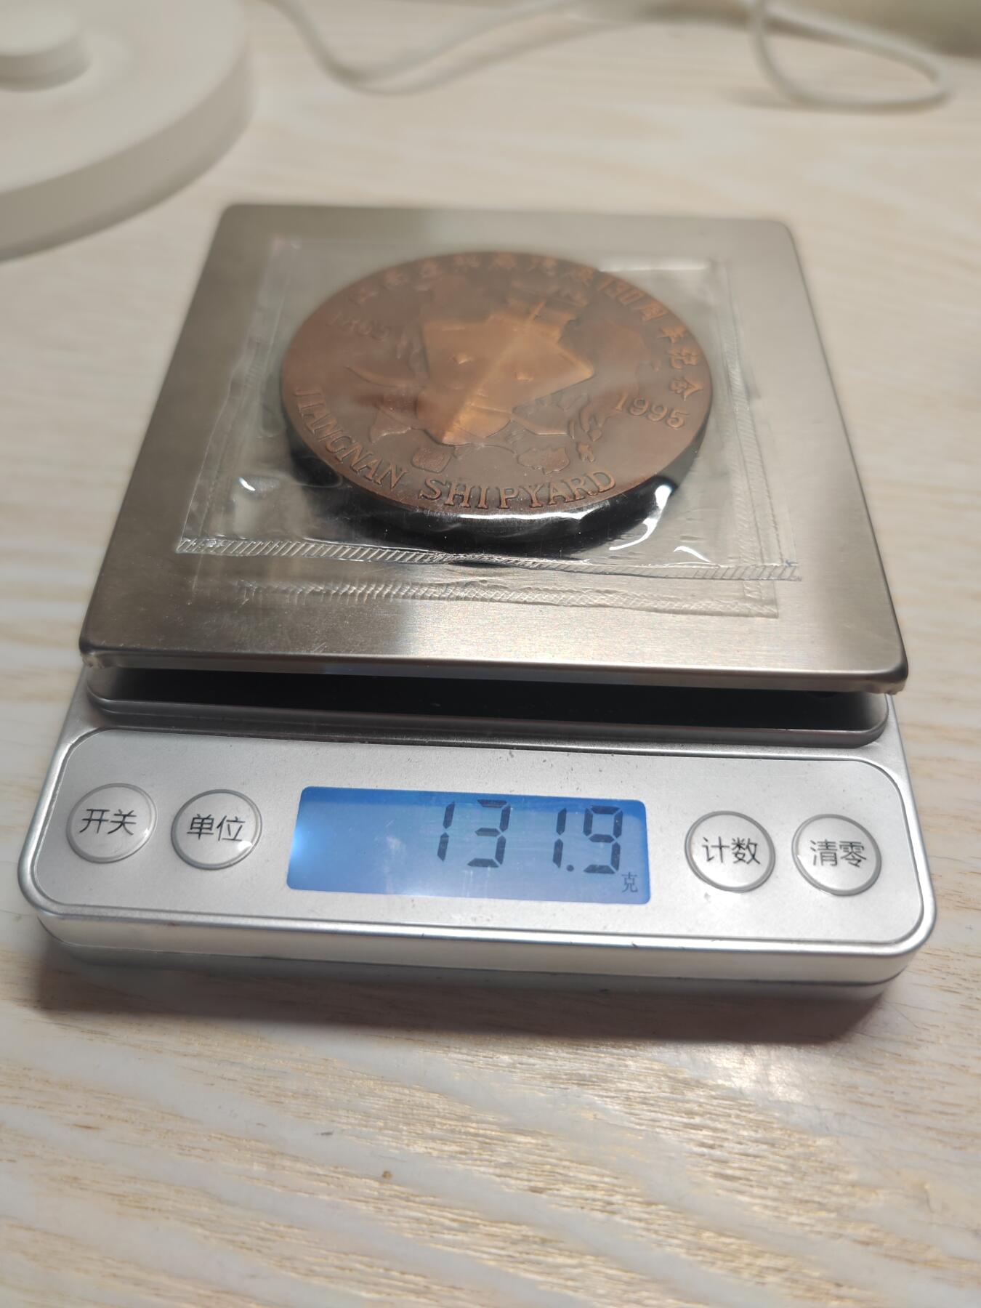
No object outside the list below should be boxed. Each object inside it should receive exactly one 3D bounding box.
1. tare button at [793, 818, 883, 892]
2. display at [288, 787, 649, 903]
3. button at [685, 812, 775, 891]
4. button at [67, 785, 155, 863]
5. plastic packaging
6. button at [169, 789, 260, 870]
[{"bbox_3d":[0.040,0.023,0.116,0.010,0.001,0.010,2,52,1],"label":"tare button"},{"bbox_3d":[-0.002,0.022,0.117,0.040,0.001,0.013,2,52,1],"label":"display"},{"bbox_3d":[0.027,0.023,0.116,0.010,0.001,0.010,2,52,1],"label":"button"},{"bbox_3d":[-0.043,0.019,0.117,0.010,0.001,0.010,2,52,1],"label":"button"},{"bbox_3d":[0.001,-0.039,0.147,0.077,0.006,0.077,2,52,1],"label":"plastic packaging"},{"bbox_3d":[-0.031,0.020,0.117,0.010,0.001,0.010,2,52,1],"label":"button"}]

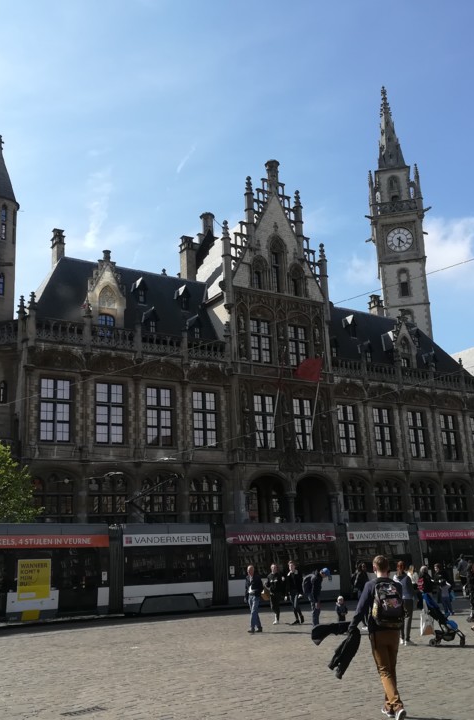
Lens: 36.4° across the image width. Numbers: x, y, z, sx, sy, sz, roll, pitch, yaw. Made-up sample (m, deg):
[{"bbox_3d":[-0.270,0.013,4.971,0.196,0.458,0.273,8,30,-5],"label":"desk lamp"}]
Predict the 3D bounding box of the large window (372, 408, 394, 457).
[{"bbox_3d":[11.172,5.524,54.825,1.769,3.581,0.300,7,-18,-34],"label":"large window"}]

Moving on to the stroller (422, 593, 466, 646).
[{"bbox_3d":[4.247,5.329,14.836,0.820,1.040,0.450,-10,-17,24],"label":"stroller"}]

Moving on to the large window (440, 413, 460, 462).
[{"bbox_3d":[14.738,5.341,50.018,1.550,3.402,0.300,7,-18,-32],"label":"large window"}]

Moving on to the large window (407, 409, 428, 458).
[{"bbox_3d":[12.114,4.985,48.404,1.550,3.322,0.300,7,-18,-32],"label":"large window"}]

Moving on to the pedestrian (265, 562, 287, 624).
[{"bbox_3d":[1.124,6.945,21.411,0.550,1.740,0.400,-6,-16,14],"label":"pedestrian"}]

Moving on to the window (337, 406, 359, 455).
[{"bbox_3d":[8.068,5.035,52.261,1.700,3.720,0.300,7,-18,-31],"label":"window"}]

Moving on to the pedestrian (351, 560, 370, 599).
[{"bbox_3d":[3.230,6.204,18.987,0.500,1.680,0.400,5,-17,-26],"label":"pedestrian"}]

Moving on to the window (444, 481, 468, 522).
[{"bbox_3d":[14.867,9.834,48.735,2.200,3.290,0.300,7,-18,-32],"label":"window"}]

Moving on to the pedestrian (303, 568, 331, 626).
[{"bbox_3d":[2.177,6.514,19.709,0.800,1.600,0.520,-4,-15,5],"label":"pedestrian"}]

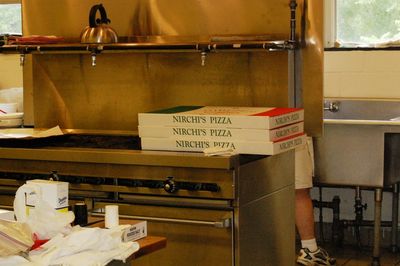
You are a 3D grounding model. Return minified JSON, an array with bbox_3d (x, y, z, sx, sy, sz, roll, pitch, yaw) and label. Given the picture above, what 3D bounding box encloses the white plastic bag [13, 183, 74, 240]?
[{"bbox_3d":[-0.516,0.259,3.000,0.190,0.170,0.165,-1,5,-7],"label":"white plastic bag"}]

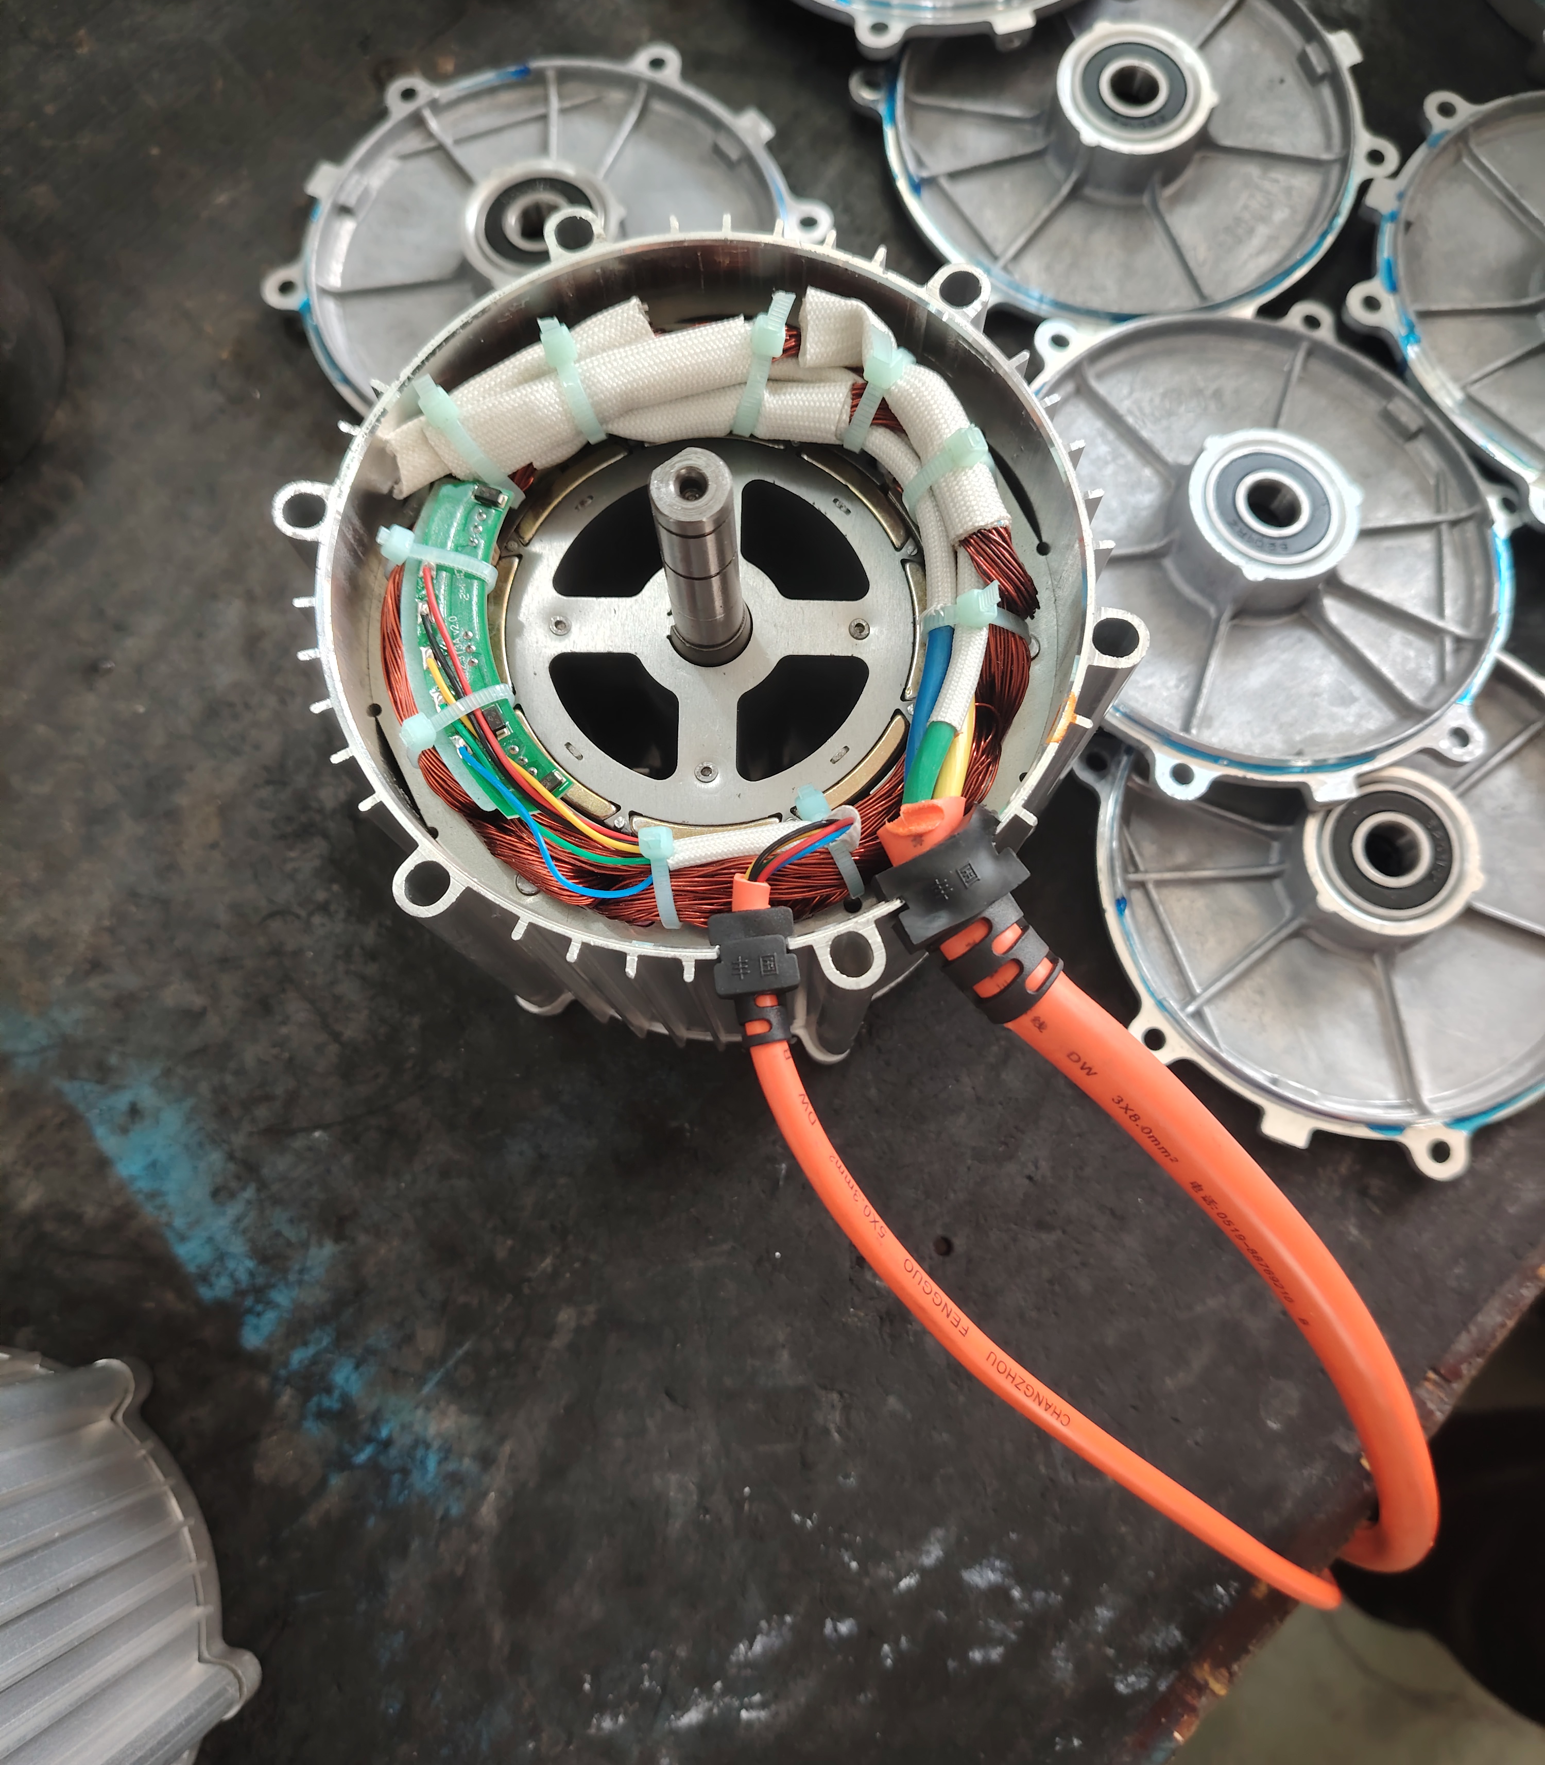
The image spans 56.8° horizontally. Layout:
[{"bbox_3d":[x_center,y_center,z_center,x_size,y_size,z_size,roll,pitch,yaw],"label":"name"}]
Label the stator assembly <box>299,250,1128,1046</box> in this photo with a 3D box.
[{"bbox_3d":[-0.015,-0.060,0.410,0.206,0.217,0.214,0,77,1],"label":"stator assembly"}]

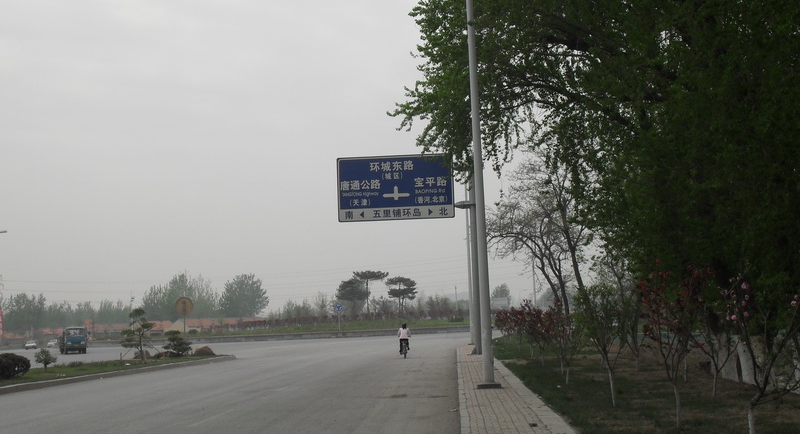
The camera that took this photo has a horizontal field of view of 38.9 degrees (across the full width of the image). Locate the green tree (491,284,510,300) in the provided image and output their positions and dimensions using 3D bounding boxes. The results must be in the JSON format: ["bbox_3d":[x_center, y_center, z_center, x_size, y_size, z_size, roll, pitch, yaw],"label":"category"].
[{"bbox_3d":[30.400,25.371,340.000,6.155,10.809,6.155,-2,-5,3],"label":"green tree"}]

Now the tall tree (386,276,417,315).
[{"bbox_3d":[0.196,10.423,148.000,4.052,5.424,4.052,-2,-5,3],"label":"tall tree"}]

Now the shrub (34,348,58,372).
[{"bbox_3d":[-13.461,5.440,43.000,0.835,0.968,0.835,-2,-5,3],"label":"shrub"}]

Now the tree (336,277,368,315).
[{"bbox_3d":[-6.175,10.521,148.000,4.248,5.228,4.248,-2,-5,3],"label":"tree"}]

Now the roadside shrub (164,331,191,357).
[{"bbox_3d":[-11.789,6.703,60.000,1.590,1.484,1.590,-2,-5,3],"label":"roadside shrub"}]

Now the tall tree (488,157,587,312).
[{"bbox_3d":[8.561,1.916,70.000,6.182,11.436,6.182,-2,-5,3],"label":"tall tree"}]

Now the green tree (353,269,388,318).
[{"bbox_3d":[-3.790,10.129,148.000,4.705,6.273,4.705,-2,-5,3],"label":"green tree"}]

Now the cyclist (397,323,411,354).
[{"bbox_3d":[0.180,5.573,51.000,0.631,1.554,1.700,-2,-5,3],"label":"cyclist"}]

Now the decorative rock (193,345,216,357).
[{"bbox_3d":[-10.359,7.113,60.000,1.272,0.609,0.950,-2,-5,3],"label":"decorative rock"}]

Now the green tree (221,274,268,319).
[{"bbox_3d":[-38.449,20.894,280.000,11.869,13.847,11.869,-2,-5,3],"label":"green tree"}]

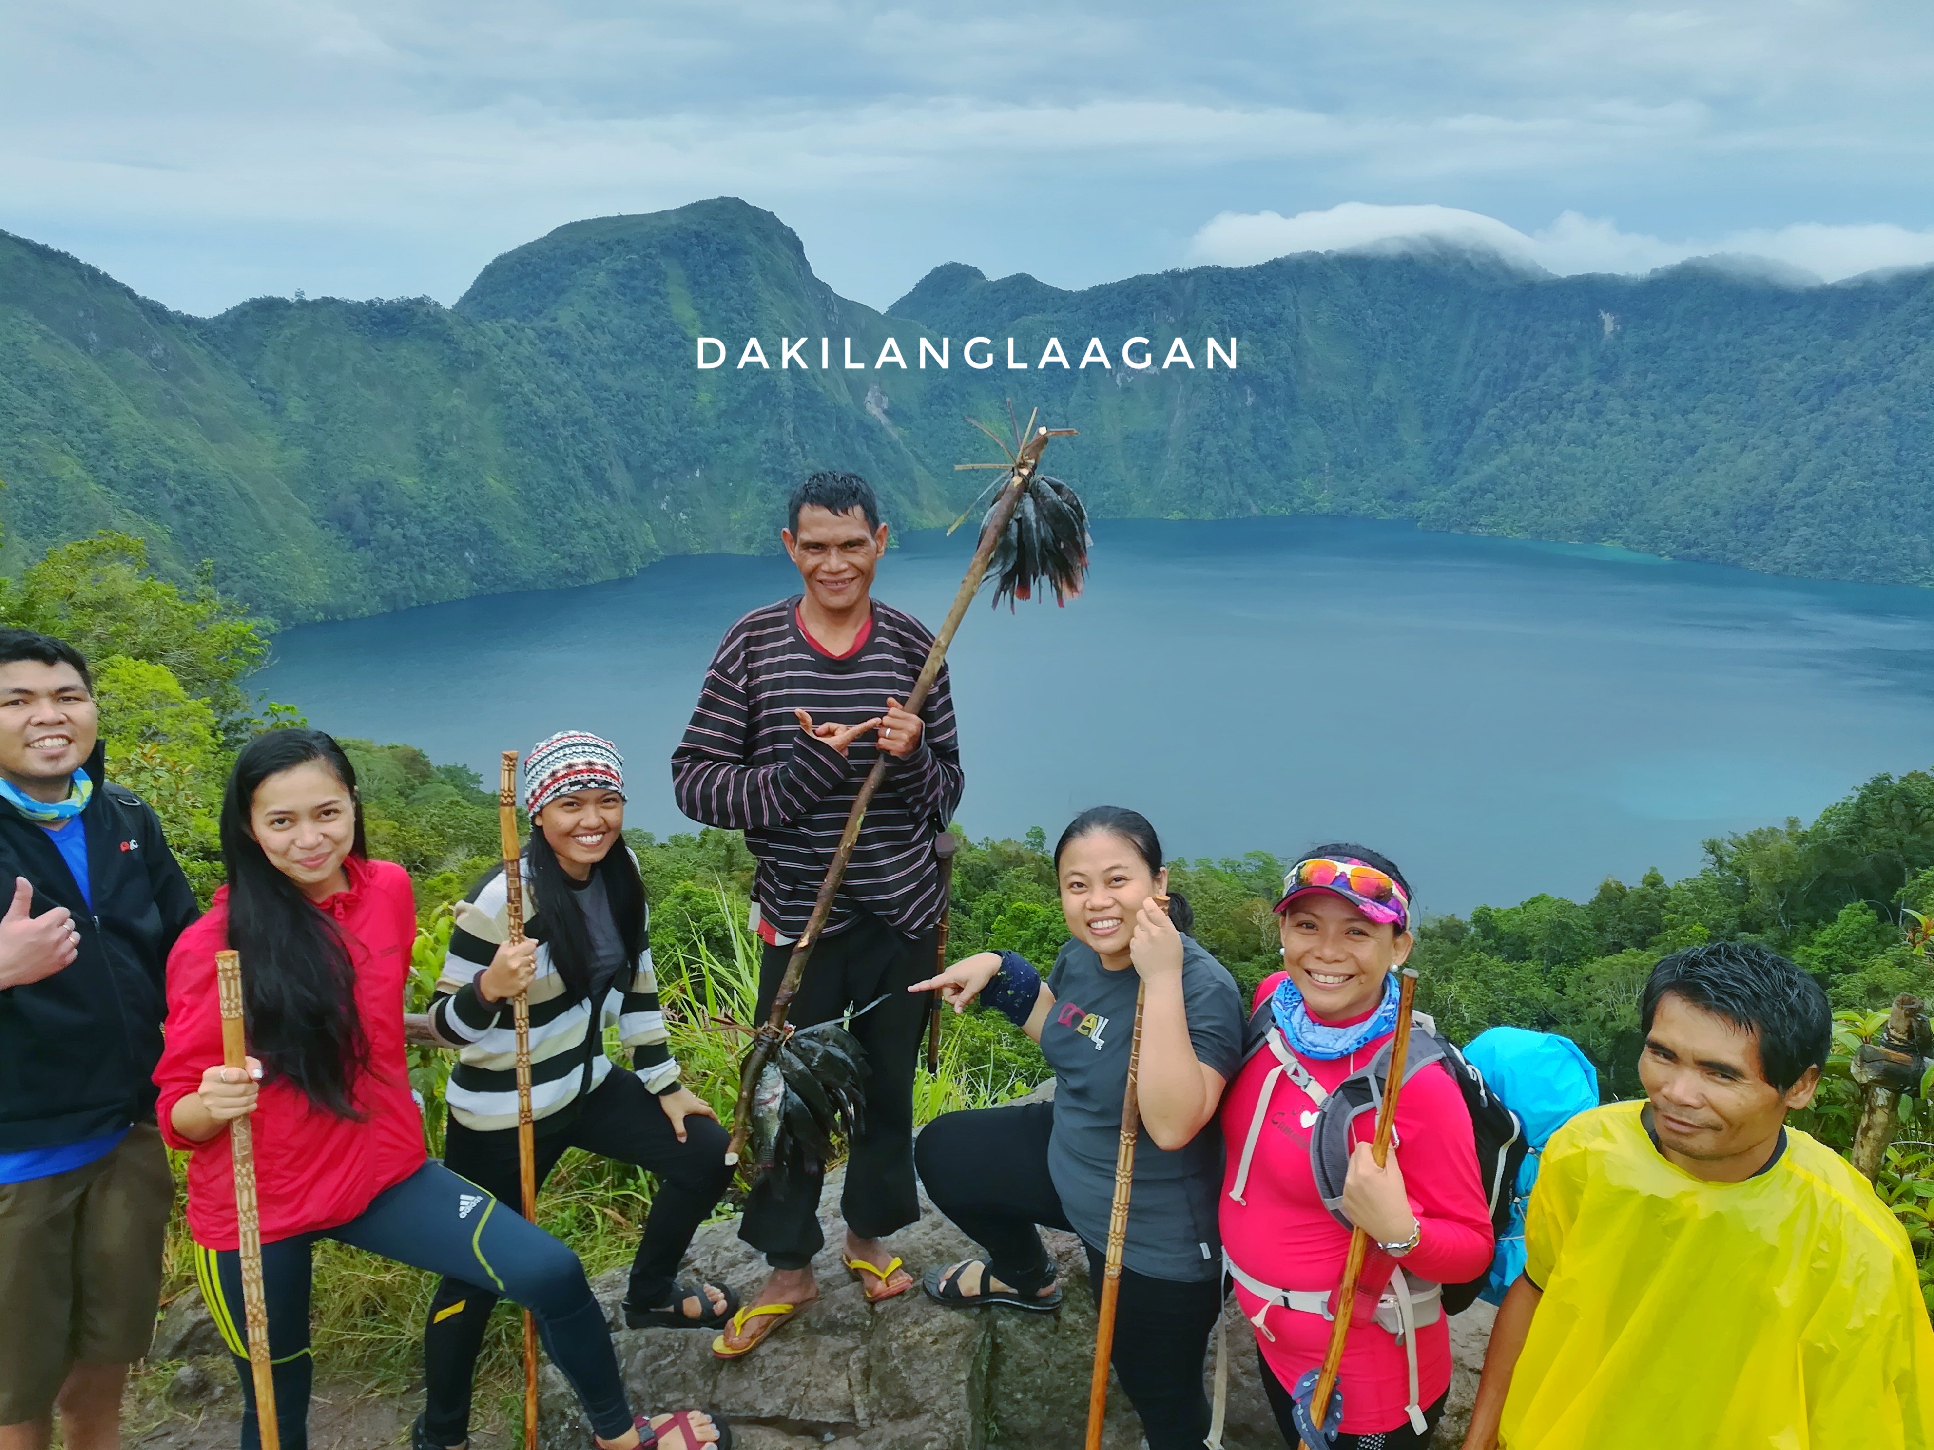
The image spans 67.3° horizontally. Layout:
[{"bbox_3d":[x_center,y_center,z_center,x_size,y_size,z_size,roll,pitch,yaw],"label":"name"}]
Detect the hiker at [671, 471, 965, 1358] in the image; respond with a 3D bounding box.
[{"bbox_3d":[-0.250,0.361,2.584,0.520,1.630,0.420,-1,14,-4],"label":"hiker"}]

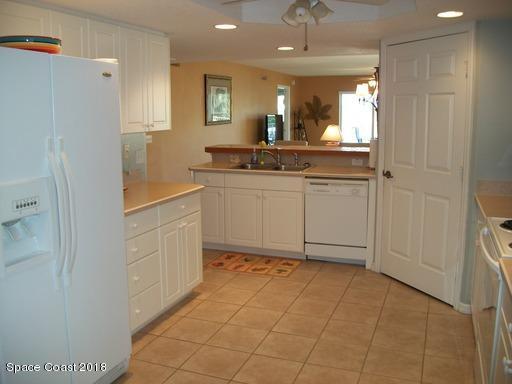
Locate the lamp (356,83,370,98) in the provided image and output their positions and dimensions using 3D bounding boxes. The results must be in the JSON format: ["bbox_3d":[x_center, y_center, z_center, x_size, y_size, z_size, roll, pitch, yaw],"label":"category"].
[{"bbox_3d":[1.571,-1.493,6.961,0.190,0.210,0.190,3,10,21],"label":"lamp"}]

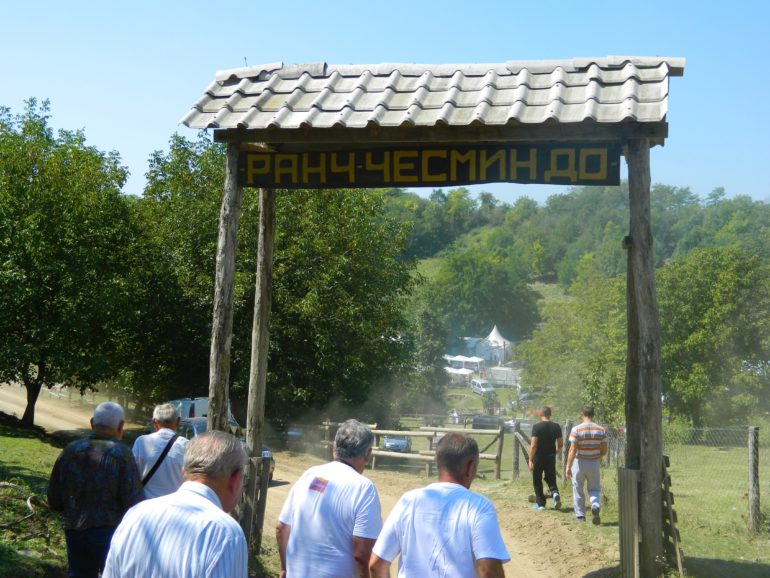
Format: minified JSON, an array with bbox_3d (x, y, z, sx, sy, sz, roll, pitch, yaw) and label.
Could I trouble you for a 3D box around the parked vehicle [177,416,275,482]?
[{"bbox_3d":[-4.290,3.838,22.300,1.750,1.500,4.200,3,-6,-30],"label":"parked vehicle"}]

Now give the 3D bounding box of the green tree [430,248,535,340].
[{"bbox_3d":[16.031,1.398,150.000,18.000,15.500,16.500,0,-6,0],"label":"green tree"}]

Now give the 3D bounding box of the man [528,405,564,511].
[{"bbox_3d":[2.726,2.844,15.400,0.600,1.760,0.550,1,-6,-7],"label":"man"}]

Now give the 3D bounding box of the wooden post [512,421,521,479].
[{"bbox_3d":[3.243,3.958,22.500,0.130,1.430,0.130,1,-5,0],"label":"wooden post"}]

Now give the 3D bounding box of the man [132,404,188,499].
[{"bbox_3d":[-1.570,1.658,6.327,0.540,1.730,0.360,0,-5,5],"label":"man"}]

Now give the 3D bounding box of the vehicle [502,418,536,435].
[{"bbox_3d":[12.449,12.359,82.000,4.200,1.500,1.750,5,-8,-38],"label":"vehicle"}]

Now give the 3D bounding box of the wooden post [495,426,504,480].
[{"bbox_3d":[2.824,4.032,22.500,0.130,1.400,0.130,1,-5,0],"label":"wooden post"}]

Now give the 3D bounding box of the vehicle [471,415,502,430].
[{"bbox_3d":[9.752,12.179,82.000,4.200,1.550,1.750,2,-5,-17],"label":"vehicle"}]

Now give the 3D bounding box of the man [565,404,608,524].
[{"bbox_3d":[3.037,2.630,13.750,0.650,1.770,0.600,1,-6,-7],"label":"man"}]

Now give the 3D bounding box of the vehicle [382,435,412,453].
[{"bbox_3d":[0.918,11.236,67.000,1.720,1.480,4.100,-1,-6,8],"label":"vehicle"}]

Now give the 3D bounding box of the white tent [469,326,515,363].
[{"bbox_3d":[14.661,7.604,125.000,5.000,5.200,5.000,-3,-7,27],"label":"white tent"}]

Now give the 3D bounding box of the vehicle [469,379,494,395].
[{"bbox_3d":[11.877,11.913,110.000,1.800,1.850,4.400,3,-1,-19],"label":"vehicle"}]

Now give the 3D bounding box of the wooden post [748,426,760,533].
[{"bbox_3d":[5.103,2.638,12.600,0.150,1.470,0.150,2,-6,0],"label":"wooden post"}]

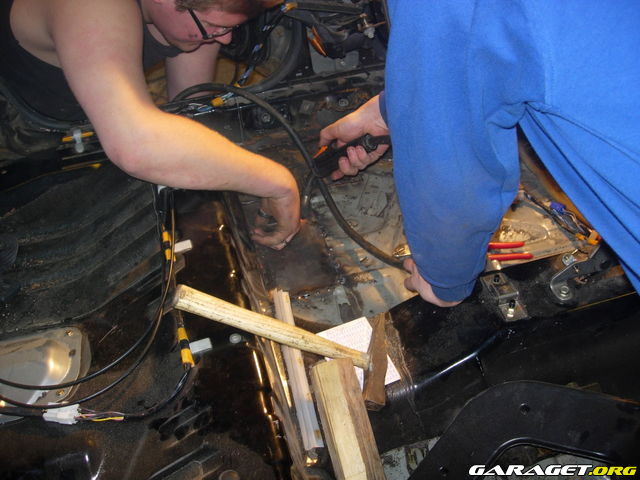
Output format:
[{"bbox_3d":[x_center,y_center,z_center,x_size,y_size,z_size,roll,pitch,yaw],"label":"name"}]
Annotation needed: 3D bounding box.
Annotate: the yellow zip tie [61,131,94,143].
[{"bbox_3d":[-0.451,-0.192,1.306,0.063,0.011,0.012,-14,55,-8],"label":"yellow zip tie"}]

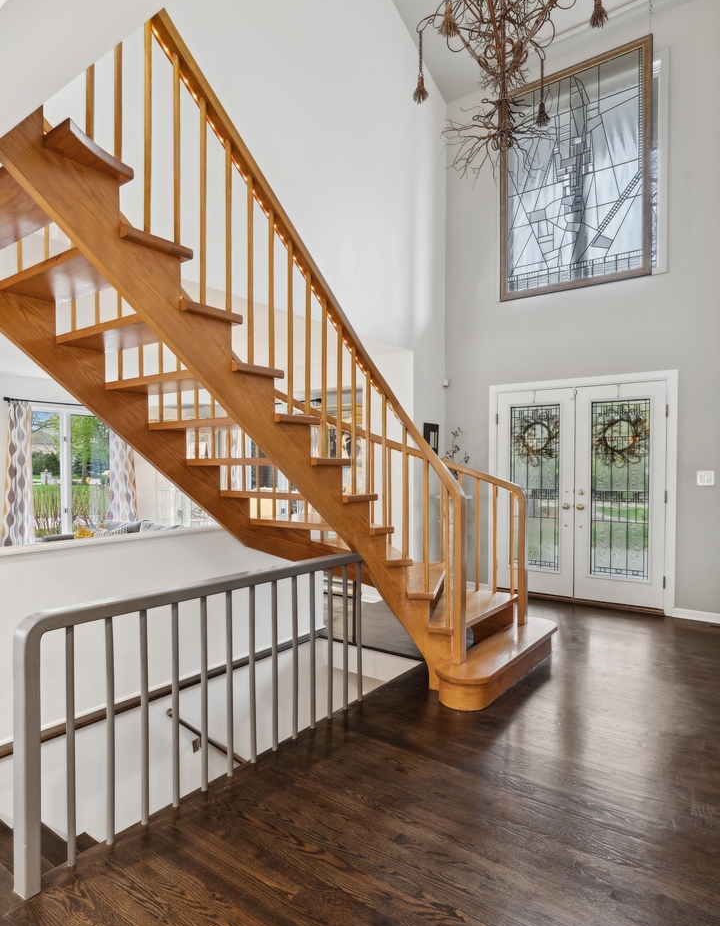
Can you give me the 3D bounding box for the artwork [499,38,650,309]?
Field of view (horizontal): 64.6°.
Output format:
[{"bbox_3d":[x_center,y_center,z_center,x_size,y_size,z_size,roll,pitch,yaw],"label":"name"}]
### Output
[{"bbox_3d":[1.980,-2.664,5.352,1.391,2.063,0.050,1,1,37],"label":"artwork"}]

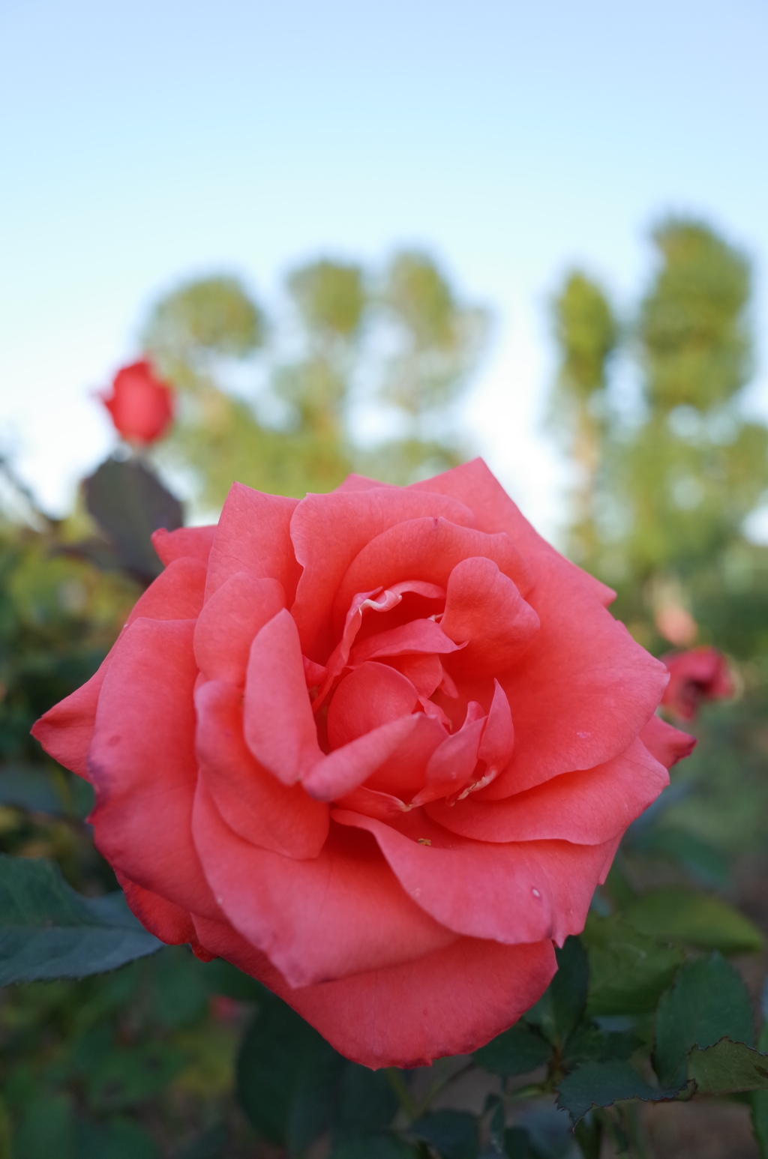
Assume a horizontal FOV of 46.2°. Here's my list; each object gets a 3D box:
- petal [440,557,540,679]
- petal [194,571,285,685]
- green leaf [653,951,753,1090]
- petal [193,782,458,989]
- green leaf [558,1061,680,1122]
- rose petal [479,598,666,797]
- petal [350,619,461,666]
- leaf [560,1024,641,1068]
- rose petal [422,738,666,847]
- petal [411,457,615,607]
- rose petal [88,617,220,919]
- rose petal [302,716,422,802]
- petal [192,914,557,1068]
[{"bbox_3d":[0.022,0.008,0.184,0.021,0.025,0.012,0,-5,15],"label":"petal"},{"bbox_3d":[-0.026,0.009,0.164,0.019,0.023,0.014,0,0,-12],"label":"petal"},{"bbox_3d":[0.074,0.102,0.208,0.021,0.031,0.007,16,-19,9],"label":"green leaf"},{"bbox_3d":[-0.011,0.053,0.157,0.047,0.017,0.034,22,29,-2],"label":"petal"},{"bbox_3d":[0.051,0.113,0.198,0.028,0.006,0.015,3,32,5],"label":"green leaf"},{"bbox_3d":[0.035,0.022,0.168,0.037,0.038,0.022,0,0,20],"label":"rose petal"},{"bbox_3d":[0.004,0.011,0.165,0.021,0.006,0.011,0,45,0],"label":"petal"},{"bbox_3d":[0.059,0.127,0.245,0.020,0.012,0.015,0,-25,0],"label":"leaf"},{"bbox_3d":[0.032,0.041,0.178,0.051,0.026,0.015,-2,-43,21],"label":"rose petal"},{"bbox_3d":[0.029,-0.011,0.205,0.047,0.035,0.015,0,-5,0],"label":"petal"},{"bbox_3d":[-0.040,0.034,0.162,0.028,0.054,0.022,0,0,9],"label":"rose petal"},{"bbox_3d":[-0.004,0.031,0.156,0.022,0.016,0.013,0,0,12],"label":"rose petal"},{"bbox_3d":[-0.002,0.082,0.180,0.069,0.031,0.018,0,-25,0],"label":"petal"}]

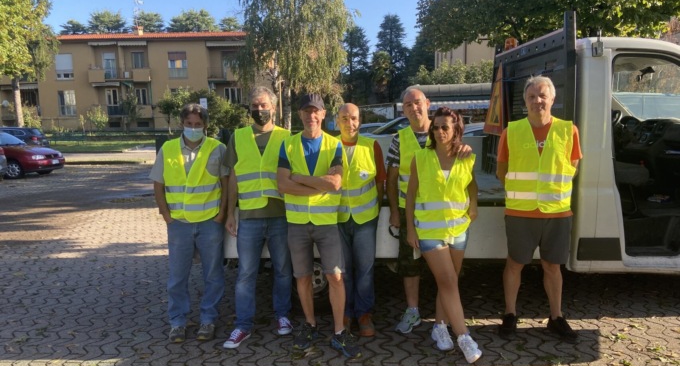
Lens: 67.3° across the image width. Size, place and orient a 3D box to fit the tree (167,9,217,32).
[{"bbox_3d":[-18.901,-14.573,65.000,7.000,14.000,7.000,-1,7,0],"label":"tree"}]

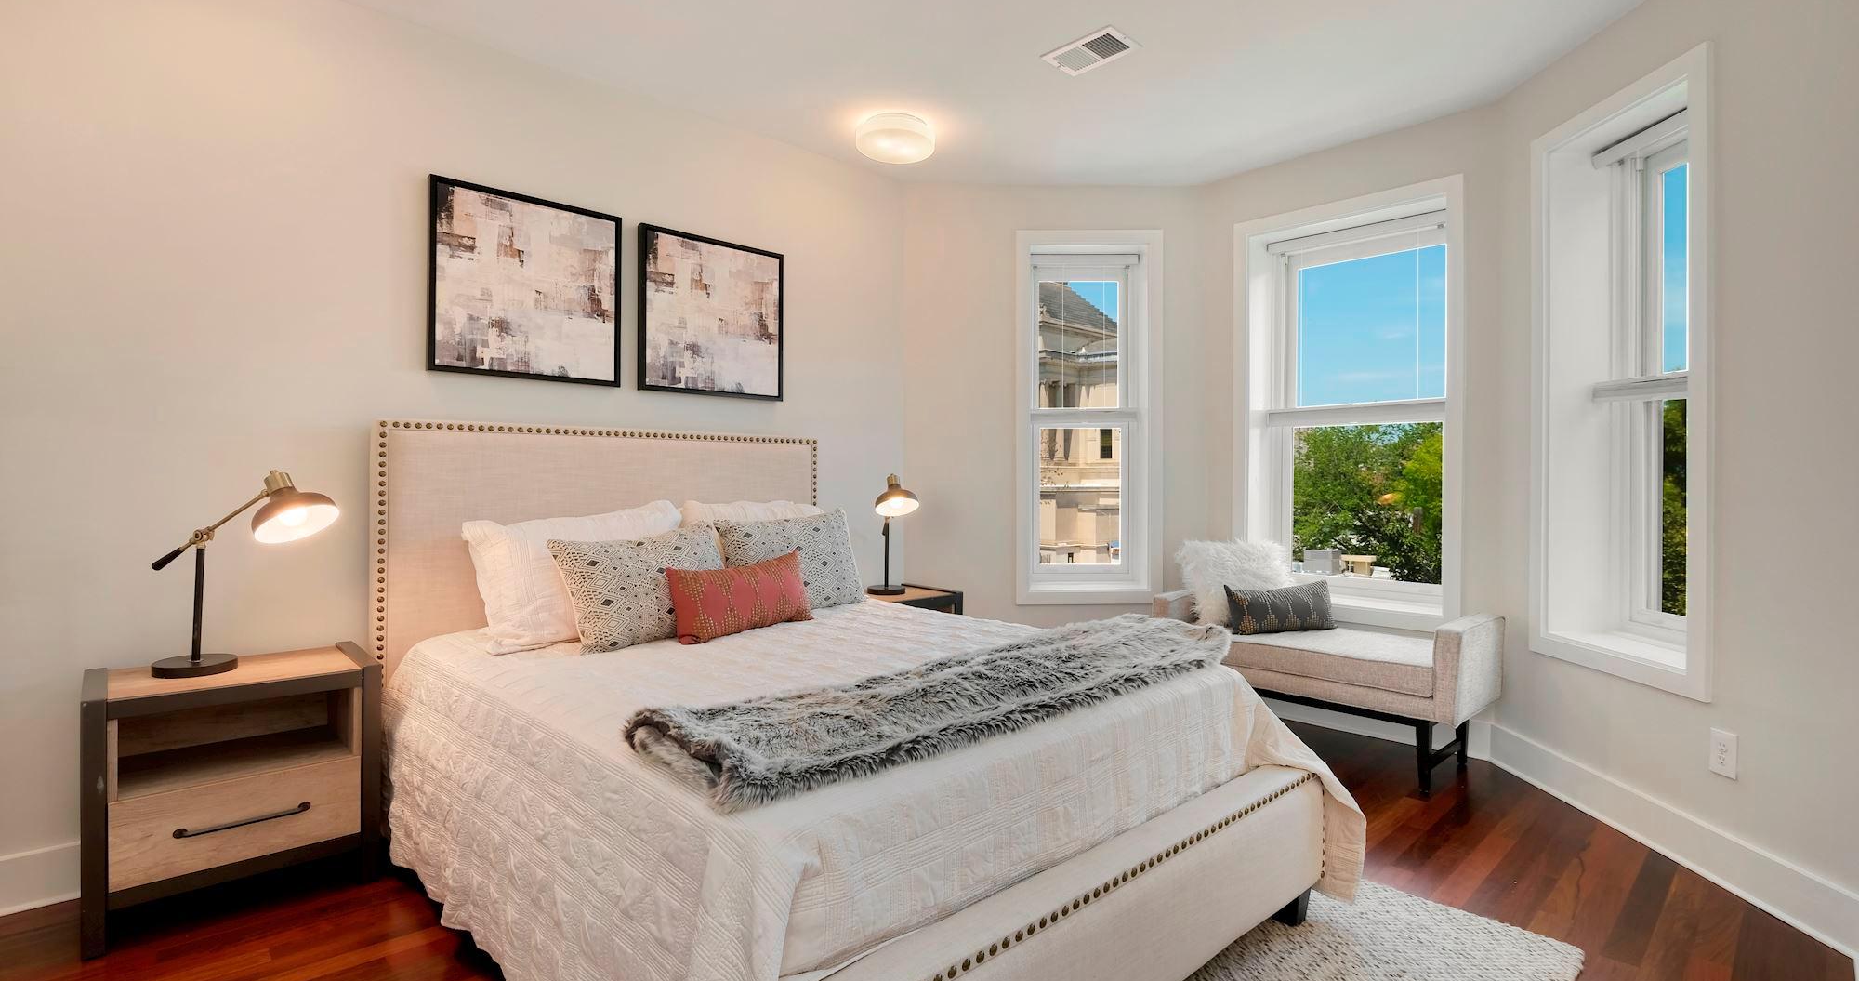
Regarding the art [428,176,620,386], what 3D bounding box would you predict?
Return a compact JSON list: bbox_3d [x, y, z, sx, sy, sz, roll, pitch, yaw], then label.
[{"bbox_3d":[-1.451,-0.730,2.821,0.633,0.658,0.035,0,0,-41],"label":"art"}]

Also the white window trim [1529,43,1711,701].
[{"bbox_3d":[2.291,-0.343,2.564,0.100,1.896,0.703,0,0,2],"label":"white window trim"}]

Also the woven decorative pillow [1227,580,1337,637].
[{"bbox_3d":[1.531,0.510,3.380,0.470,0.270,0.120,0,-38,-10],"label":"woven decorative pillow"}]

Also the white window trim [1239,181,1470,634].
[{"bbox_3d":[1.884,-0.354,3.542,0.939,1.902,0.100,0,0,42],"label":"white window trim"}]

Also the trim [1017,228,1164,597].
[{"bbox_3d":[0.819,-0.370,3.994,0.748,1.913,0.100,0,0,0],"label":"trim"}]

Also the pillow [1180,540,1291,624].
[{"bbox_3d":[1.389,0.419,3.520,0.460,0.410,0.180,0,-22,-22],"label":"pillow"}]

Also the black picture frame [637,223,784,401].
[{"bbox_3d":[-0.911,-0.728,3.290,0.646,0.658,0.035,0,0,-41],"label":"black picture frame"}]

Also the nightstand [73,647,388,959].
[{"bbox_3d":[-1.936,0.792,2.173,0.575,0.605,0.420,0,0,-42],"label":"nightstand"}]

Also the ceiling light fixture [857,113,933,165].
[{"bbox_3d":[-0.151,-1.525,3.356,0.345,0.080,0.345,0,0,0],"label":"ceiling light fixture"}]

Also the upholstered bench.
[{"bbox_3d":[1.657,0.792,3.340,0.520,0.605,1.225,0,0,-43],"label":"upholstered bench"}]

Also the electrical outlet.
[{"bbox_3d":[2.199,0.729,2.140,0.010,0.116,0.072,0,0,2],"label":"electrical outlet"}]

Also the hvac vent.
[{"bbox_3d":[0.581,-1.571,2.771,0.200,0.015,0.285,0,0,-44],"label":"hvac vent"}]

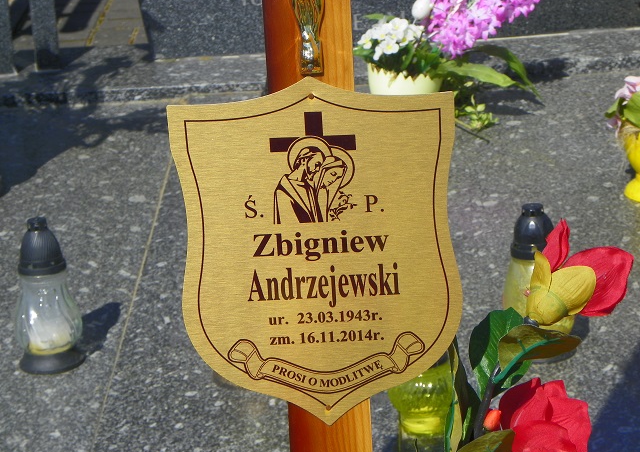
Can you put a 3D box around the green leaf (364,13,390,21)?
[{"bbox_3d":[0.109,-0.391,4.600,0.053,0.016,0.026,-4,17,0],"label":"green leaf"}]

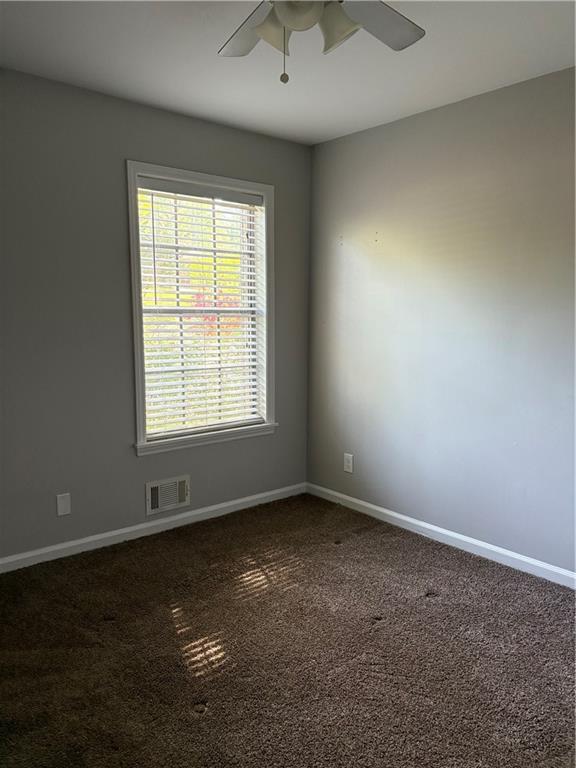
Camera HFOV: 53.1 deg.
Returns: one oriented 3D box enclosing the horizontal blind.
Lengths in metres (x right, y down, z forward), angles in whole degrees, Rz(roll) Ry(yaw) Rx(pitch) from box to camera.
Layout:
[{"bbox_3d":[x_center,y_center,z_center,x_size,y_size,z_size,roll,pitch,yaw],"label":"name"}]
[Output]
[{"bbox_3d":[-0.505,-0.421,3.566,0.887,1.427,0.057,-6,10,-40],"label":"horizontal blind"}]

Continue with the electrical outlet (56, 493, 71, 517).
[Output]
[{"bbox_3d":[-1.191,0.645,3.075,0.068,0.115,0.008,-6,10,-40],"label":"electrical outlet"}]

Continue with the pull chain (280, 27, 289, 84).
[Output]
[{"bbox_3d":[-0.008,-0.843,1.483,0.021,0.139,0.021,0,7,0],"label":"pull chain"}]

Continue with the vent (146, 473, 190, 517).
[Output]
[{"bbox_3d":[-0.715,0.670,3.485,0.295,0.196,0.013,-6,10,-40],"label":"vent"}]

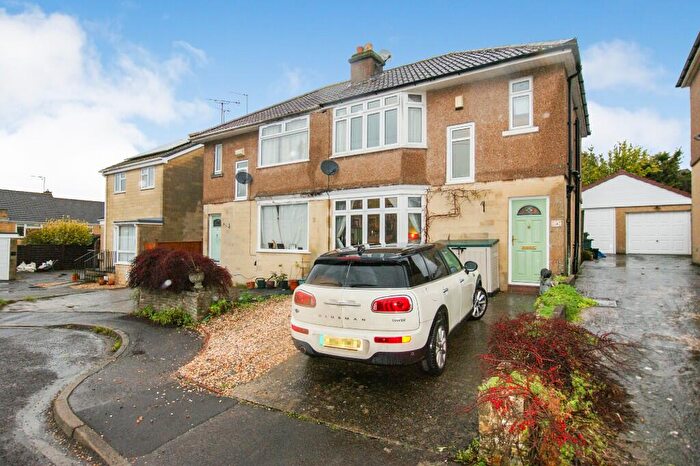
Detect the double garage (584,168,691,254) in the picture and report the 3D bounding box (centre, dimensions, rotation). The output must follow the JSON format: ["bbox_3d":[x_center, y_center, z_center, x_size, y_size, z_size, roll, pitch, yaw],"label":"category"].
[{"bbox_3d":[15.796,-1.068,20.819,6.300,4.400,5.800,0,-1,36],"label":"double garage"}]

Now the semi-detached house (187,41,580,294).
[{"bbox_3d":[1.124,-2.571,14.094,13.600,8.300,7.700,0,-1,33],"label":"semi-detached house"}]

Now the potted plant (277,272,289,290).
[{"bbox_3d":[-2.430,1.750,12.600,0.420,0.620,0.420,0,0,0],"label":"potted plant"}]

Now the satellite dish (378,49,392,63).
[{"bbox_3d":[1.387,-6.856,13.550,0.550,0.520,0.400,1,-1,-22],"label":"satellite dish"}]

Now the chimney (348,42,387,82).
[{"bbox_3d":[0.717,-6.485,13.560,1.050,1.750,1.050,0,-1,33],"label":"chimney"}]

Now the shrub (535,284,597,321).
[{"bbox_3d":[4.250,1.260,6.850,1.100,0.500,1.550,0,0,32],"label":"shrub"}]

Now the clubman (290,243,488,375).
[{"bbox_3d":[0.935,0.930,5.640,1.830,1.450,4.250,-2,0,30],"label":"clubman"}]

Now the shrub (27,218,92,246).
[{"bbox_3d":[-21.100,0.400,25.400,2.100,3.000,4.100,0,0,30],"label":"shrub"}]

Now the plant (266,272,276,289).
[{"bbox_3d":[-2.880,1.745,12.850,0.370,0.580,0.370,0,0,32],"label":"plant"}]

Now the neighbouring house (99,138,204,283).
[{"bbox_3d":[-9.000,-1.950,20.700,5.600,8.500,8.800,0,0,30],"label":"neighbouring house"}]

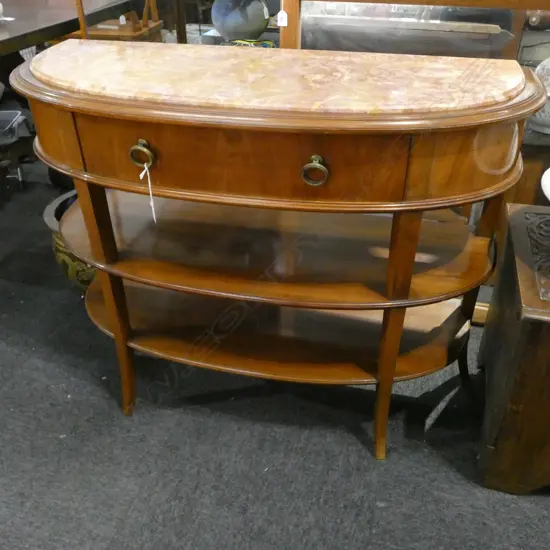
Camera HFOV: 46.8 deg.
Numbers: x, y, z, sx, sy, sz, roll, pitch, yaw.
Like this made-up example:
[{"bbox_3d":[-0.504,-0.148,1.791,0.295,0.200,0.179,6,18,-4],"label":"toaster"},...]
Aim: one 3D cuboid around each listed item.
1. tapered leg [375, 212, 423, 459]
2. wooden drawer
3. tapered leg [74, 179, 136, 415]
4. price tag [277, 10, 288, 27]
[{"bbox_3d":[0.269,0.154,1.396,0.048,0.667,0.066,-3,34,-4],"label":"tapered leg"},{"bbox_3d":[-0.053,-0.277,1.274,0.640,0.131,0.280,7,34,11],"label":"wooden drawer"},{"bbox_3d":[-0.391,0.075,1.530,0.048,0.667,0.066,18,38,26],"label":"tapered leg"},{"bbox_3d":[0.019,-0.618,1.531,0.022,0.039,0.002,4,34,7],"label":"price tag"}]

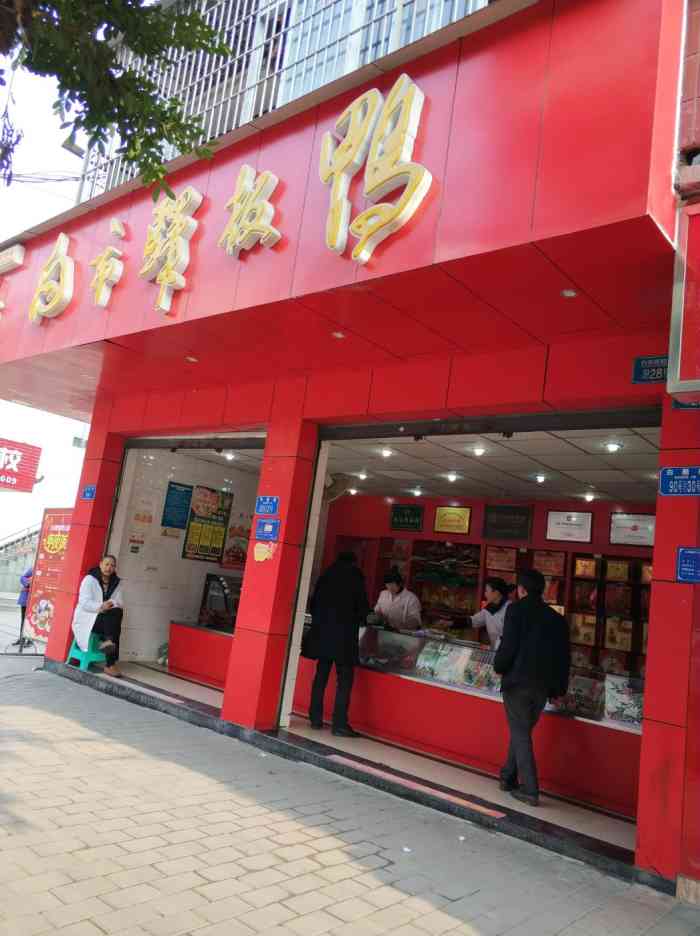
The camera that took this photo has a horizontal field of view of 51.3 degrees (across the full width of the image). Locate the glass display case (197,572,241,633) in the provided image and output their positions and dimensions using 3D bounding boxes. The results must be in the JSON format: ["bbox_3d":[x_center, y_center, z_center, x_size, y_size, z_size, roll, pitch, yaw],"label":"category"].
[{"bbox_3d":[-1.384,1.749,9.306,0.640,0.650,0.850,0,-12,42],"label":"glass display case"}]

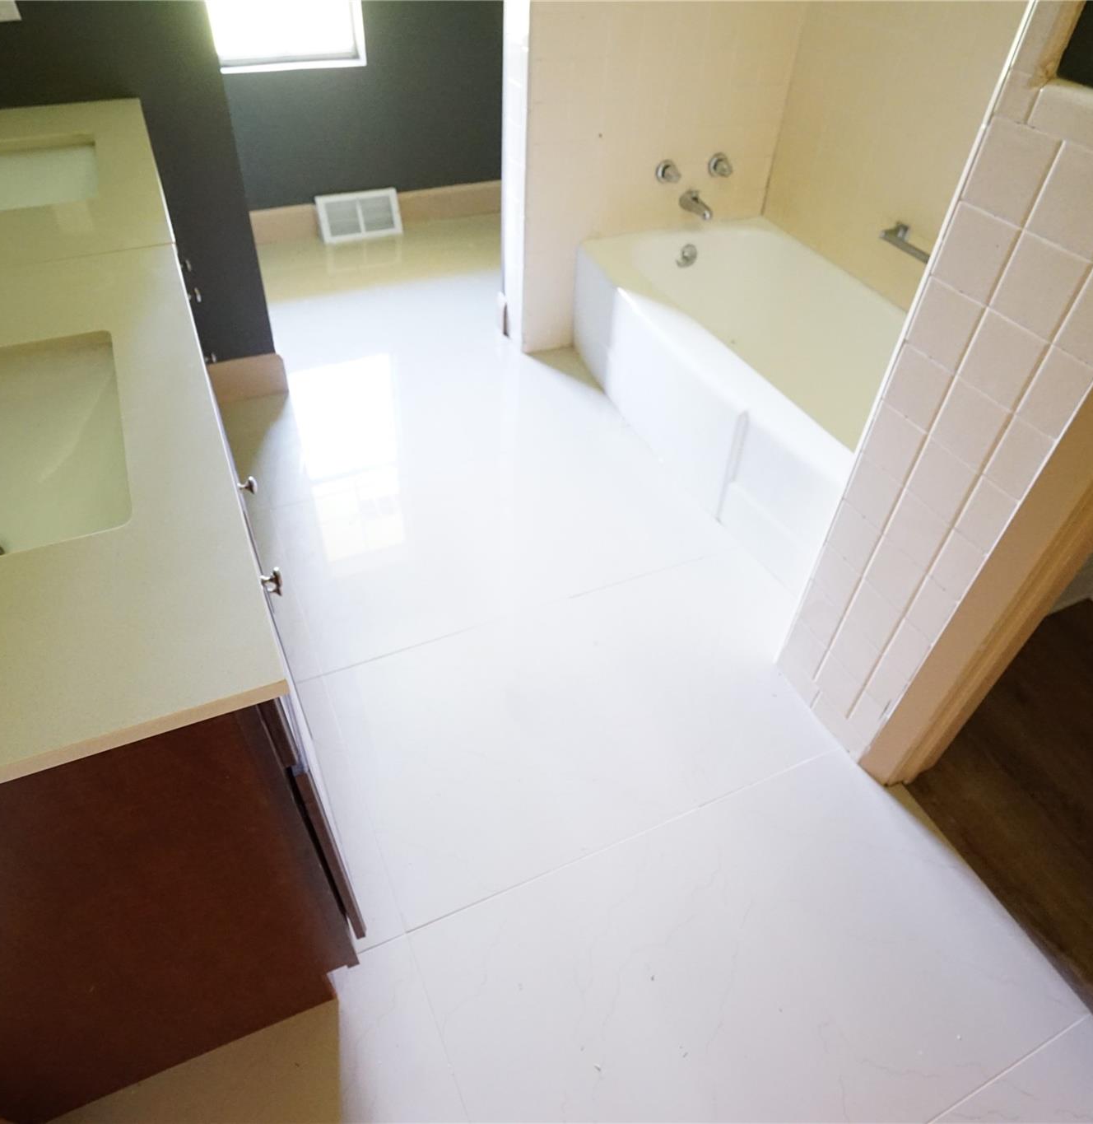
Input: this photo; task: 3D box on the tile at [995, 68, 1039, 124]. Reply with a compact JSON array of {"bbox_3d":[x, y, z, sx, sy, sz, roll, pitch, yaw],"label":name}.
[{"bbox_3d":[0.613,-0.597,0.963,0.010,0.056,0.050,-16,47,-18],"label":"tile"}]

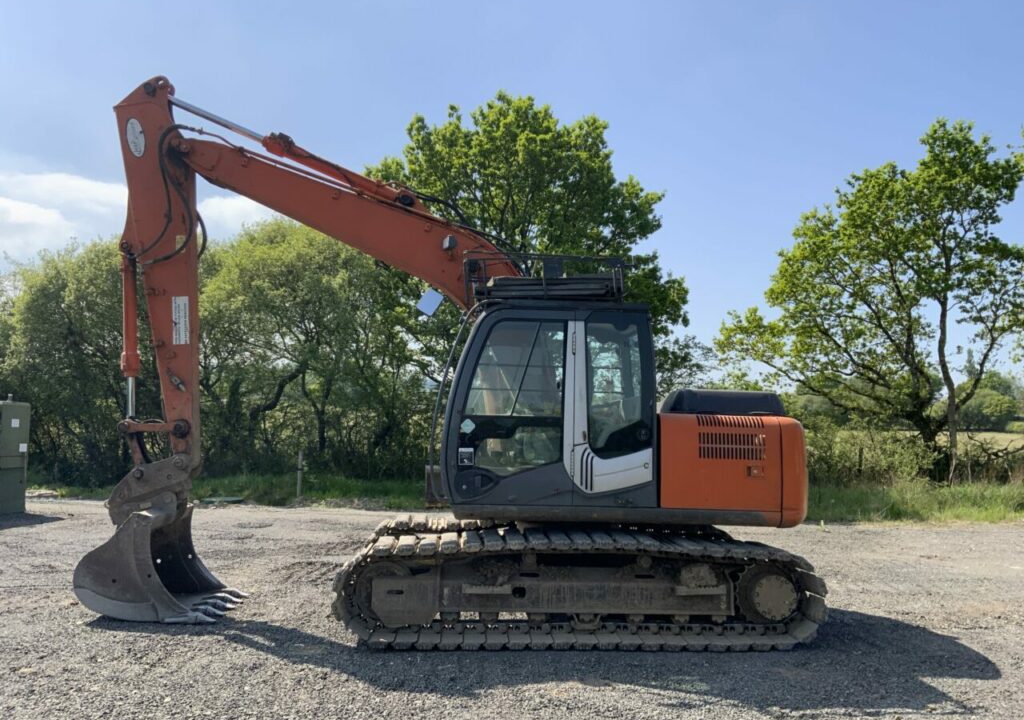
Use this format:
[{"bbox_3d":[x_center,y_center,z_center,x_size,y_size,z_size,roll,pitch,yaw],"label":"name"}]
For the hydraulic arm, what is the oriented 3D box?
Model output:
[{"bbox_3d":[-1.583,-0.168,8.045,4.315,4.995,1.150,1,-4,-3],"label":"hydraulic arm"}]

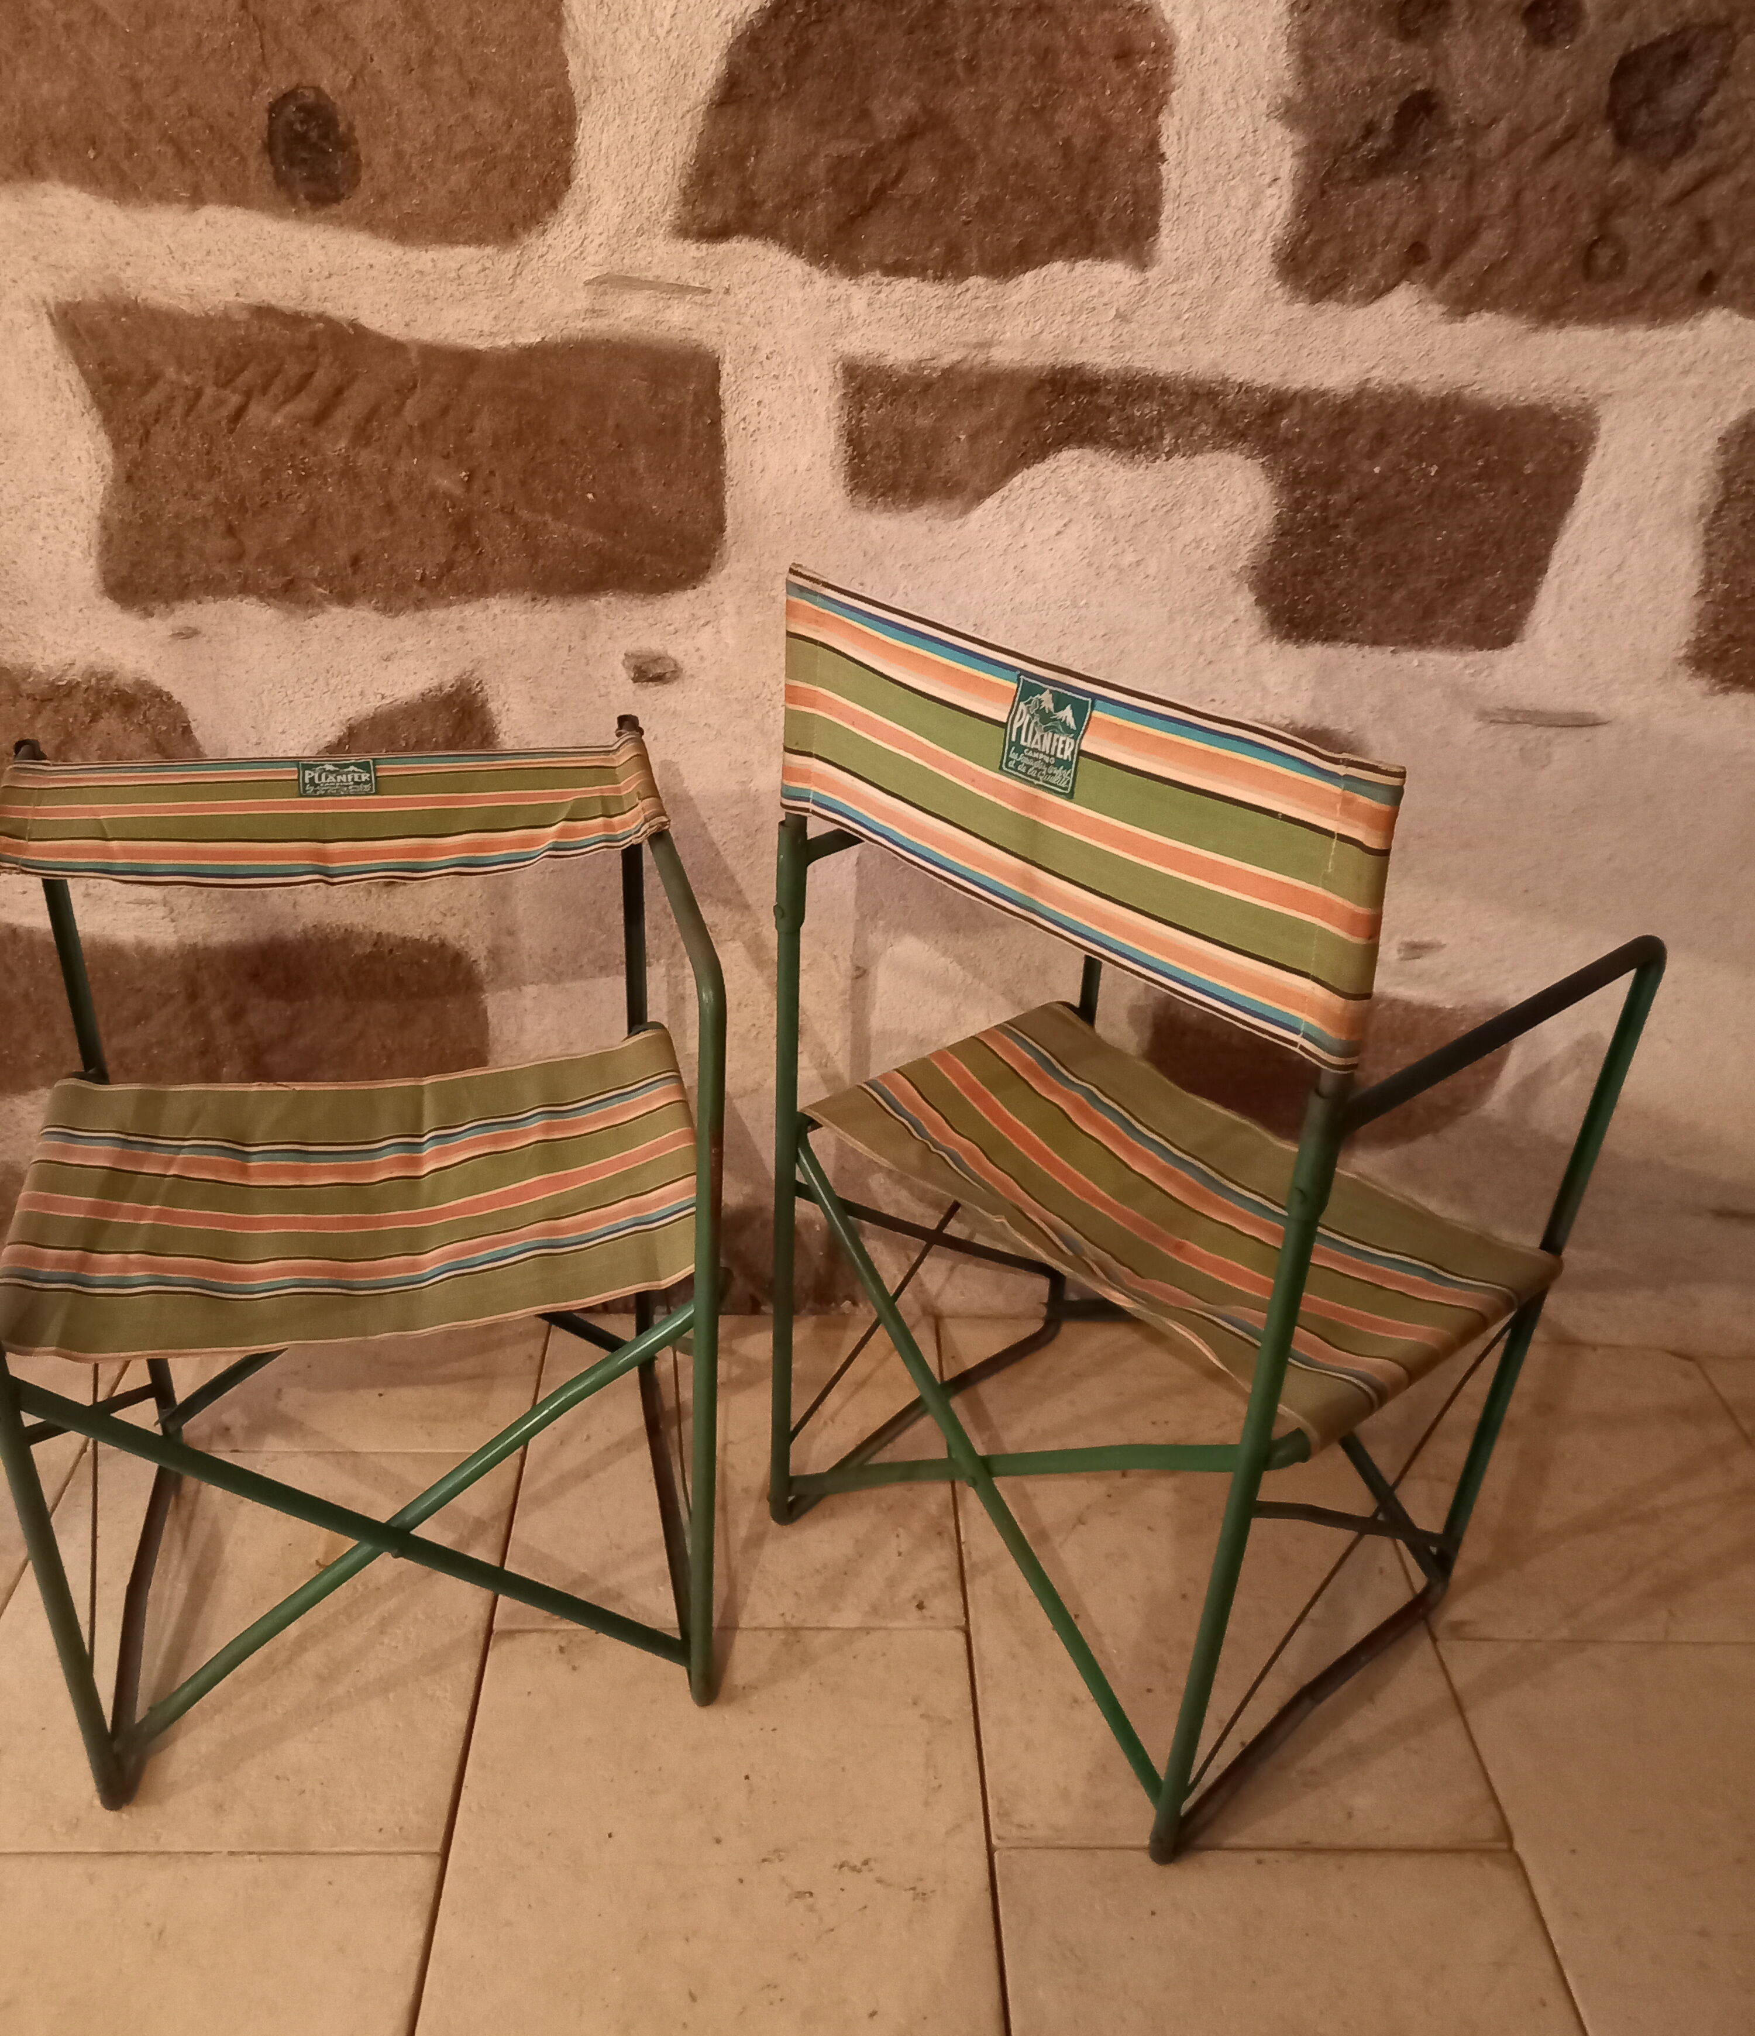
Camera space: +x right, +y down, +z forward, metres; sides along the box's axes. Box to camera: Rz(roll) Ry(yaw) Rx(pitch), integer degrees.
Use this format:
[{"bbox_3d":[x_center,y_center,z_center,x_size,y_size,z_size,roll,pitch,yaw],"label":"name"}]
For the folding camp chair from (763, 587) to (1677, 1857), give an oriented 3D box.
[{"bbox_3d":[0.222,0.101,1.239,0.397,0.845,0.449,-24,41,-37],"label":"folding camp chair"}]

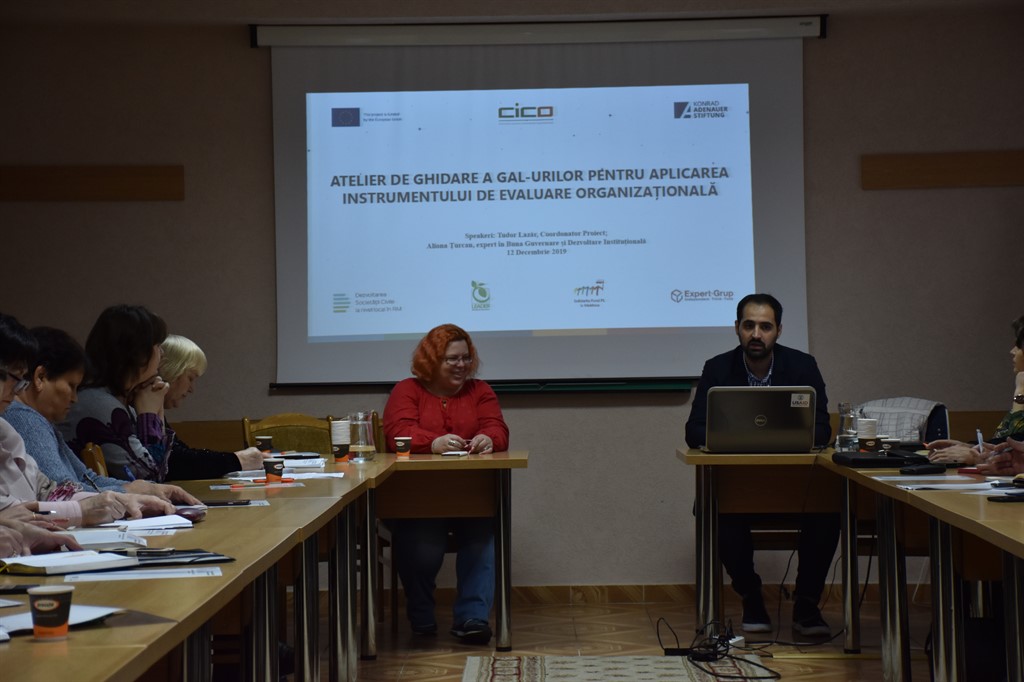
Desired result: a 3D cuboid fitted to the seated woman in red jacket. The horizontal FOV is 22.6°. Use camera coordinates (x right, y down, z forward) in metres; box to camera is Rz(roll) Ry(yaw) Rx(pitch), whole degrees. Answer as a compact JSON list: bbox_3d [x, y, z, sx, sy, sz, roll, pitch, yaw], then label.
[{"bbox_3d":[-0.278,0.553,10.400,0.510,1.255,0.860,-1,0,-5],"label":"seated woman in red jacket"}]

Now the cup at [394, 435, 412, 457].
[{"bbox_3d":[-0.426,0.418,10.030,0.070,0.077,0.070,-1,0,0],"label":"cup"}]

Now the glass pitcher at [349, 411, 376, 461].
[{"bbox_3d":[-0.572,0.360,9.760,0.104,0.194,0.104,-1,0,0],"label":"glass pitcher"}]

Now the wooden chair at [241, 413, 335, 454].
[{"bbox_3d":[-0.905,0.740,10.300,0.440,0.900,0.500,-1,0,-2],"label":"wooden chair"}]

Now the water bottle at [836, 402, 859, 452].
[{"bbox_3d":[1.297,0.334,9.860,0.100,0.192,0.100,-1,0,-11],"label":"water bottle"}]

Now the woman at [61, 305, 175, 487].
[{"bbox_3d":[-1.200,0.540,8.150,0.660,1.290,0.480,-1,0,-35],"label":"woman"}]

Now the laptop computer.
[{"bbox_3d":[0.976,0.308,10.021,0.415,0.255,0.350,-1,0,0],"label":"laptop computer"}]

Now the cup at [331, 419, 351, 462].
[{"bbox_3d":[-0.649,0.381,9.700,0.069,0.155,0.069,-1,0,0],"label":"cup"}]

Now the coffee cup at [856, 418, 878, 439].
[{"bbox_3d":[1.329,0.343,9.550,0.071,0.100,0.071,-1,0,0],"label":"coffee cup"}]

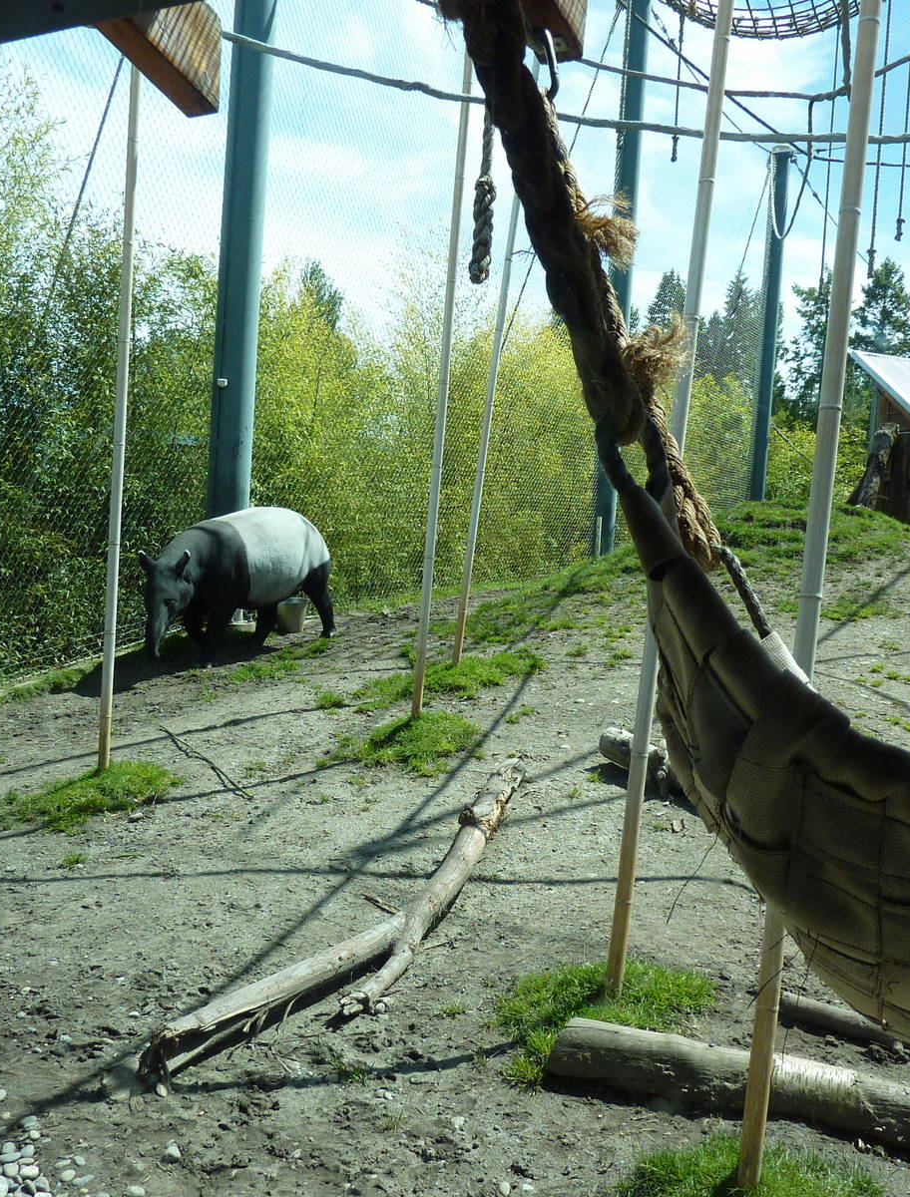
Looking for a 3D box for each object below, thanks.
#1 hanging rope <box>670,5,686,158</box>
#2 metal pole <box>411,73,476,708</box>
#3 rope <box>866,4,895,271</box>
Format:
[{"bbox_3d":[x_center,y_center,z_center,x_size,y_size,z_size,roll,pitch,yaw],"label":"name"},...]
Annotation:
[{"bbox_3d":[2.028,-4.690,10.469,0.050,1.420,0.050,3,3,0],"label":"hanging rope"},{"bbox_3d":[-0.069,-1.135,6.295,0.056,3.636,0.056,5,2,-1],"label":"metal pole"},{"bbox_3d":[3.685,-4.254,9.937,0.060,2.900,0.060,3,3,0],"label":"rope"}]

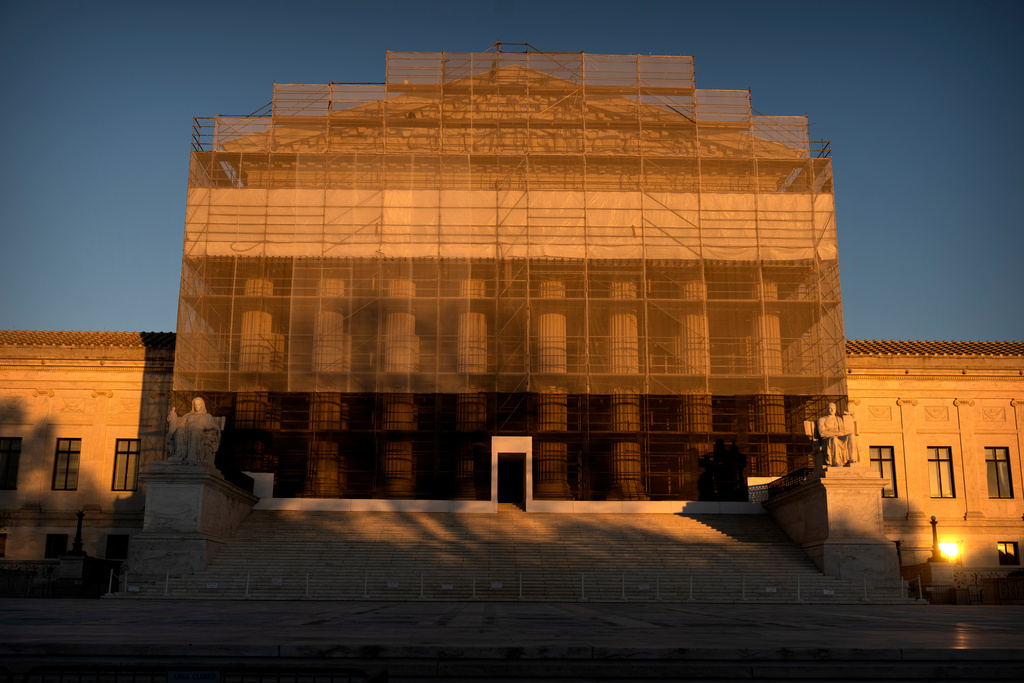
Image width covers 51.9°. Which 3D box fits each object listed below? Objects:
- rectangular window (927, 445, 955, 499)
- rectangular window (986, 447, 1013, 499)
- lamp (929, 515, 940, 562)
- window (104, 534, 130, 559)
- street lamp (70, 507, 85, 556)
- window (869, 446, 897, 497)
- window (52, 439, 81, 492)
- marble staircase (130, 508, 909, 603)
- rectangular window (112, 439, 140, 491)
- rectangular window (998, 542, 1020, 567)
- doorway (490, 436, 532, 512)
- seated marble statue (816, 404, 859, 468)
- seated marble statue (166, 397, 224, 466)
[{"bbox_3d":[30.933,9.453,75.923,1.762,3.701,0.300,1,-13,-1],"label":"rectangular window"},{"bbox_3d":[30.626,8.241,66.136,1.512,3.249,0.250,1,-13,-1],"label":"rectangular window"},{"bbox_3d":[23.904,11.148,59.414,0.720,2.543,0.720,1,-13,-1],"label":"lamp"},{"bbox_3d":[-23.848,12.417,63.714,1.291,1.456,0.250,1,-13,-1],"label":"window"},{"bbox_3d":[-21.824,9.558,53.026,0.850,2.417,0.850,1,-13,-1],"label":"street lamp"},{"bbox_3d":[23.280,8.172,65.982,1.523,3.192,0.250,1,-13,-1],"label":"window"},{"bbox_3d":[-27.449,7.566,64.947,1.510,3.222,0.250,1,-13,-1],"label":"window"},{"bbox_3d":[0.138,9.116,46.704,30.300,4.500,13.600,1,-13,-1],"label":"marble staircase"},{"bbox_3d":[-27.449,8.819,75.072,1.761,3.668,0.300,1,-13,-1],"label":"rectangular window"},{"bbox_3d":[35.160,15.032,74.518,1.392,1.581,0.300,1,-13,-1],"label":"rectangular window"},{"bbox_3d":[-0.001,6.653,52.594,2.065,3.761,0.350,1,-13,-1],"label":"doorway"},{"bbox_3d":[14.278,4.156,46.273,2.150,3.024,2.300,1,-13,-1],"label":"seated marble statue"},{"bbox_3d":[-14.108,4.002,46.855,1.925,3.093,2.400,1,-13,-1],"label":"seated marble statue"}]

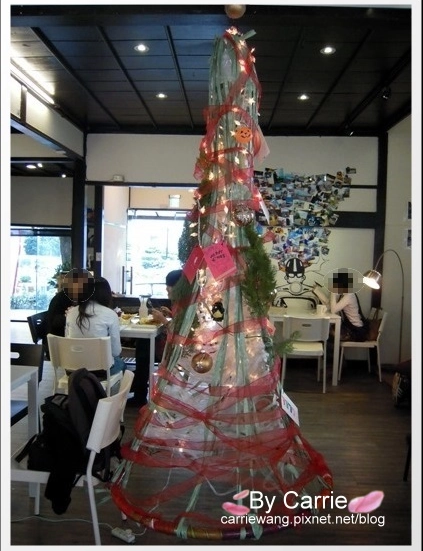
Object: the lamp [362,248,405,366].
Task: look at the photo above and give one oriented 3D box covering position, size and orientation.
[{"bbox_3d":[1.937,0.432,5.027,0.607,1.437,0.260,0,3,-18],"label":"lamp"}]

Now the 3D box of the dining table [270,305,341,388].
[{"bbox_3d":[1.009,0.791,5.252,0.760,0.740,0.760,1,3,2],"label":"dining table"}]

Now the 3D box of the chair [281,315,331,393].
[{"bbox_3d":[0.973,0.788,4.828,0.480,0.770,0.500,2,3,6],"label":"chair"}]

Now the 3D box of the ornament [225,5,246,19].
[{"bbox_3d":[0.139,-1.537,2.620,0.125,0.125,0.125,1,3,2],"label":"ornament"}]

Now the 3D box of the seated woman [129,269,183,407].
[{"bbox_3d":[-0.387,0.556,4.250,0.760,1.240,0.470,1,3,2],"label":"seated woman"}]

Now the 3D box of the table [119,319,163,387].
[{"bbox_3d":[-0.842,0.795,4.275,0.750,0.740,0.750,1,3,2],"label":"table"}]

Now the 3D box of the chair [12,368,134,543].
[{"bbox_3d":[-0.673,0.879,2.138,0.500,0.770,0.480,2,3,4],"label":"chair"}]

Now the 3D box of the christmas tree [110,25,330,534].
[{"bbox_3d":[0.093,-0.102,2.767,1.330,2.710,1.330,1,3,2],"label":"christmas tree"}]

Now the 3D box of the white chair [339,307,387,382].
[{"bbox_3d":[1.681,0.785,5.262,0.500,0.770,0.480,2,3,2],"label":"white chair"}]

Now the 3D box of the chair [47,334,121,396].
[{"bbox_3d":[-0.935,0.806,3.489,0.480,0.770,0.500,2,3,3],"label":"chair"}]

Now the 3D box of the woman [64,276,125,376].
[{"bbox_3d":[-0.882,0.600,3.631,0.460,1.170,0.680,2,3,5],"label":"woman"}]

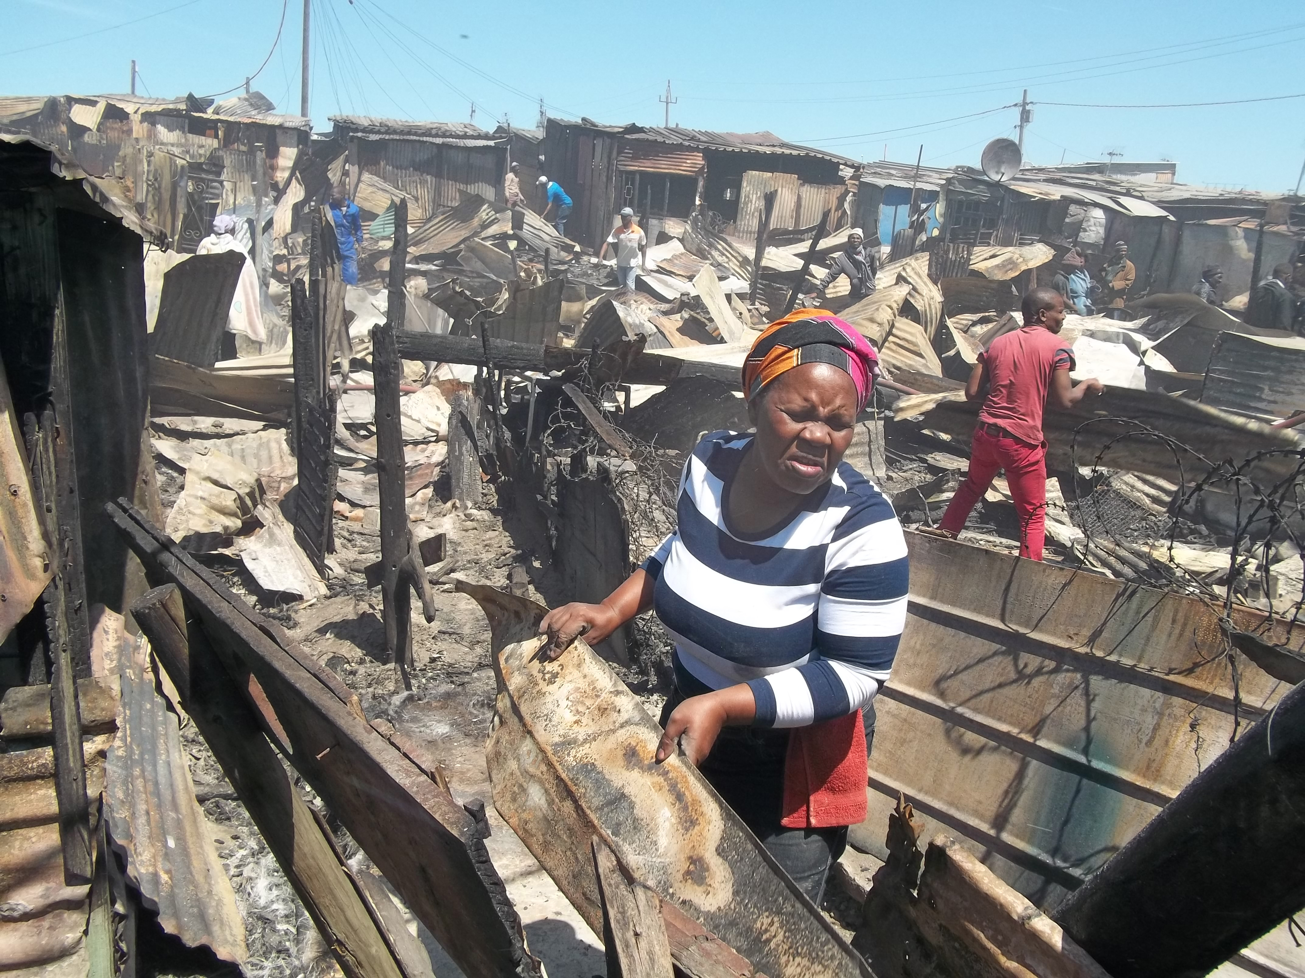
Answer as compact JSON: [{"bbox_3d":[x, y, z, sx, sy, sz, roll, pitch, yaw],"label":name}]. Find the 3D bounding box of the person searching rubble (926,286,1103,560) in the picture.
[{"bbox_3d":[1.903,-0.244,6.347,0.800,1.600,0.620,10,16,23],"label":"person searching rubble"}]

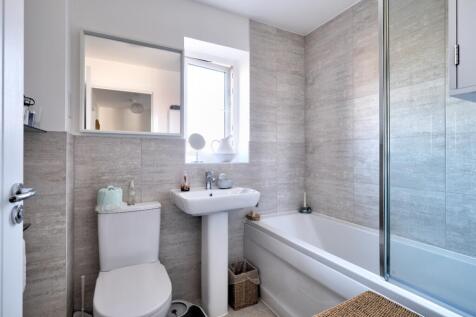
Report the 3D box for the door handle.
[{"bbox_3d":[-0.550,0.091,0.534,0.050,0.053,0.138,0,0,-27],"label":"door handle"}]

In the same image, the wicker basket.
[{"bbox_3d":[0.034,0.968,1.660,0.200,0.275,0.190,0,0,-27],"label":"wicker basket"}]

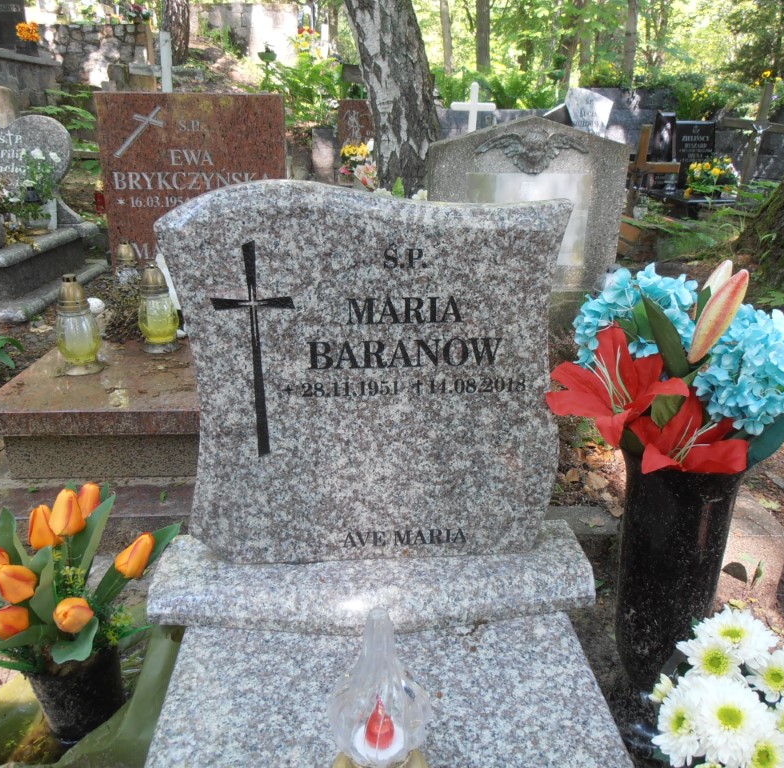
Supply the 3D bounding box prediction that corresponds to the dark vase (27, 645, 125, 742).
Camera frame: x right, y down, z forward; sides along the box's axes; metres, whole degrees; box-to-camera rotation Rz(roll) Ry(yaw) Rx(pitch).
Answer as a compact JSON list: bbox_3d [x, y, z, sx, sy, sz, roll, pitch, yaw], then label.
[{"bbox_3d":[-0.426,0.419,0.964,0.132,0.127,0.132,-1,17,0],"label":"dark vase"}]

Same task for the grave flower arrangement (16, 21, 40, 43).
[{"bbox_3d":[-3.244,-3.146,6.337,0.220,0.200,0.210,-2,18,-5],"label":"grave flower arrangement"}]

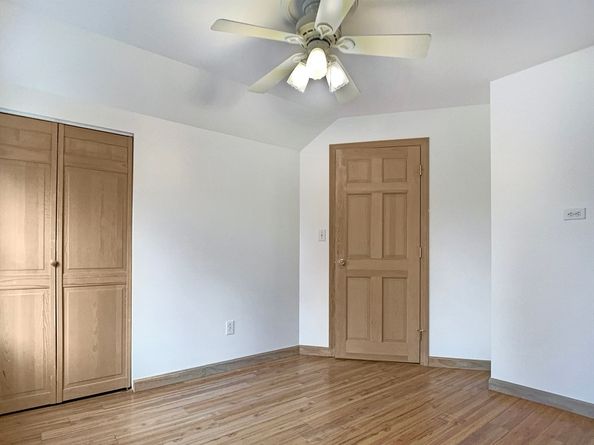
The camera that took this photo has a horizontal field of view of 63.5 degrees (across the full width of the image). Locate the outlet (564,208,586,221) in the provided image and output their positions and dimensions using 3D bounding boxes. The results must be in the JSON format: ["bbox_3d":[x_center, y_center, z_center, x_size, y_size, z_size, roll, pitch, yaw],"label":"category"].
[{"bbox_3d":[1.807,-0.053,3.124,0.012,0.073,0.120,2,-3,-35],"label":"outlet"}]

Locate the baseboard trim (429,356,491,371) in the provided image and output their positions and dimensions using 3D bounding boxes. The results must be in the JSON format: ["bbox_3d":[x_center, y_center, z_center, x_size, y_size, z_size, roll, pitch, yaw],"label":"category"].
[{"bbox_3d":[1.436,1.250,4.247,0.520,0.090,0.016,-1,-3,19],"label":"baseboard trim"}]

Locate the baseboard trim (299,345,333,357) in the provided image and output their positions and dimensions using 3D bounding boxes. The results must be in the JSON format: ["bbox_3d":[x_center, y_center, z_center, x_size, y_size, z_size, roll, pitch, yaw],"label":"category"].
[{"bbox_3d":[0.179,1.267,4.711,0.336,0.090,0.016,-1,-3,19],"label":"baseboard trim"}]

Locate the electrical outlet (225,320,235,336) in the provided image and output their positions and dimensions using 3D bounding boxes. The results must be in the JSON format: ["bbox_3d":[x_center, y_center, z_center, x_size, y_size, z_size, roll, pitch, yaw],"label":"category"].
[{"bbox_3d":[-0.570,0.910,4.132,0.012,0.120,0.075,-2,-4,45],"label":"electrical outlet"}]

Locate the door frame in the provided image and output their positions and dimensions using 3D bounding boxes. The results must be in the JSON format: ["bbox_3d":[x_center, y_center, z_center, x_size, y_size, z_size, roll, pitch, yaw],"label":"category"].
[{"bbox_3d":[0.761,0.293,4.531,0.810,2.020,0.050,-1,-3,18],"label":"door frame"}]

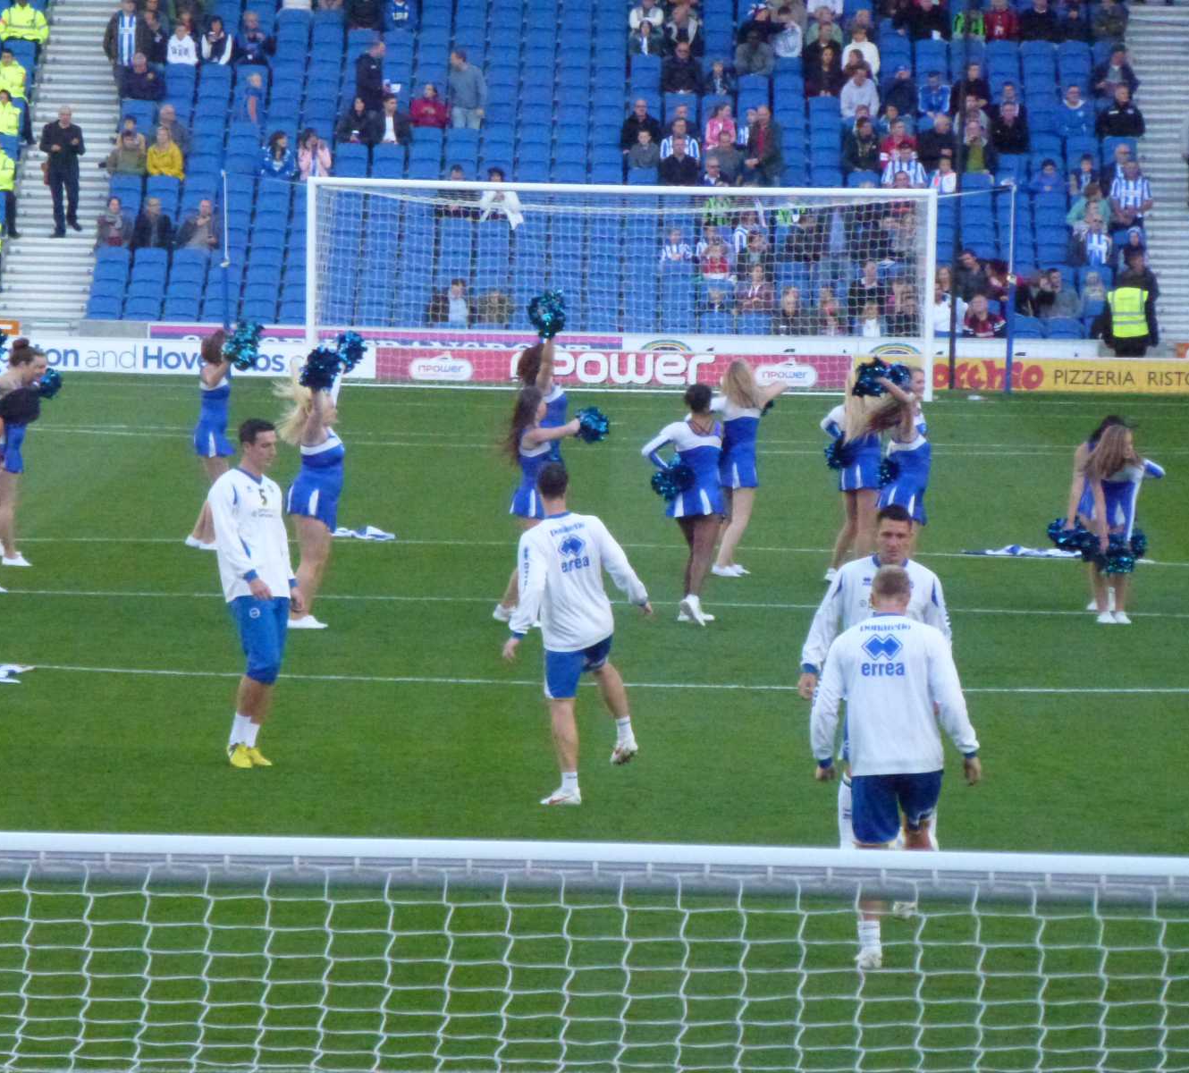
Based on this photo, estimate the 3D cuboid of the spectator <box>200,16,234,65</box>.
[{"bbox_3d":[-5.306,-6.692,144.249,0.480,1.200,0.700,1,3,-5],"label":"spectator"}]

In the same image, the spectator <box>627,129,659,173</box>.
[{"bbox_3d":[0.639,-4.934,139.236,0.450,1.140,0.680,1,3,0],"label":"spectator"}]

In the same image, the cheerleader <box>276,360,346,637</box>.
[{"bbox_3d":[-1.861,-0.246,67.600,0.440,1.730,0.460,2,3,15],"label":"cheerleader"}]

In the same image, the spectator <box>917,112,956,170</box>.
[{"bbox_3d":[4.658,-5.128,140.329,0.500,1.280,0.720,1,3,-9],"label":"spectator"}]

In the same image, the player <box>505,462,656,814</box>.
[{"bbox_3d":[-0.104,0.492,52.929,0.720,1.740,0.600,0,3,-17],"label":"player"}]

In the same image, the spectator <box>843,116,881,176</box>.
[{"bbox_3d":[3.637,-5.098,140.329,0.520,1.280,0.720,1,3,0],"label":"spectator"}]

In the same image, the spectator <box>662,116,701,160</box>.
[{"bbox_3d":[1.168,-5.079,140.126,0.540,1.270,0.780,1,2,0],"label":"spectator"}]

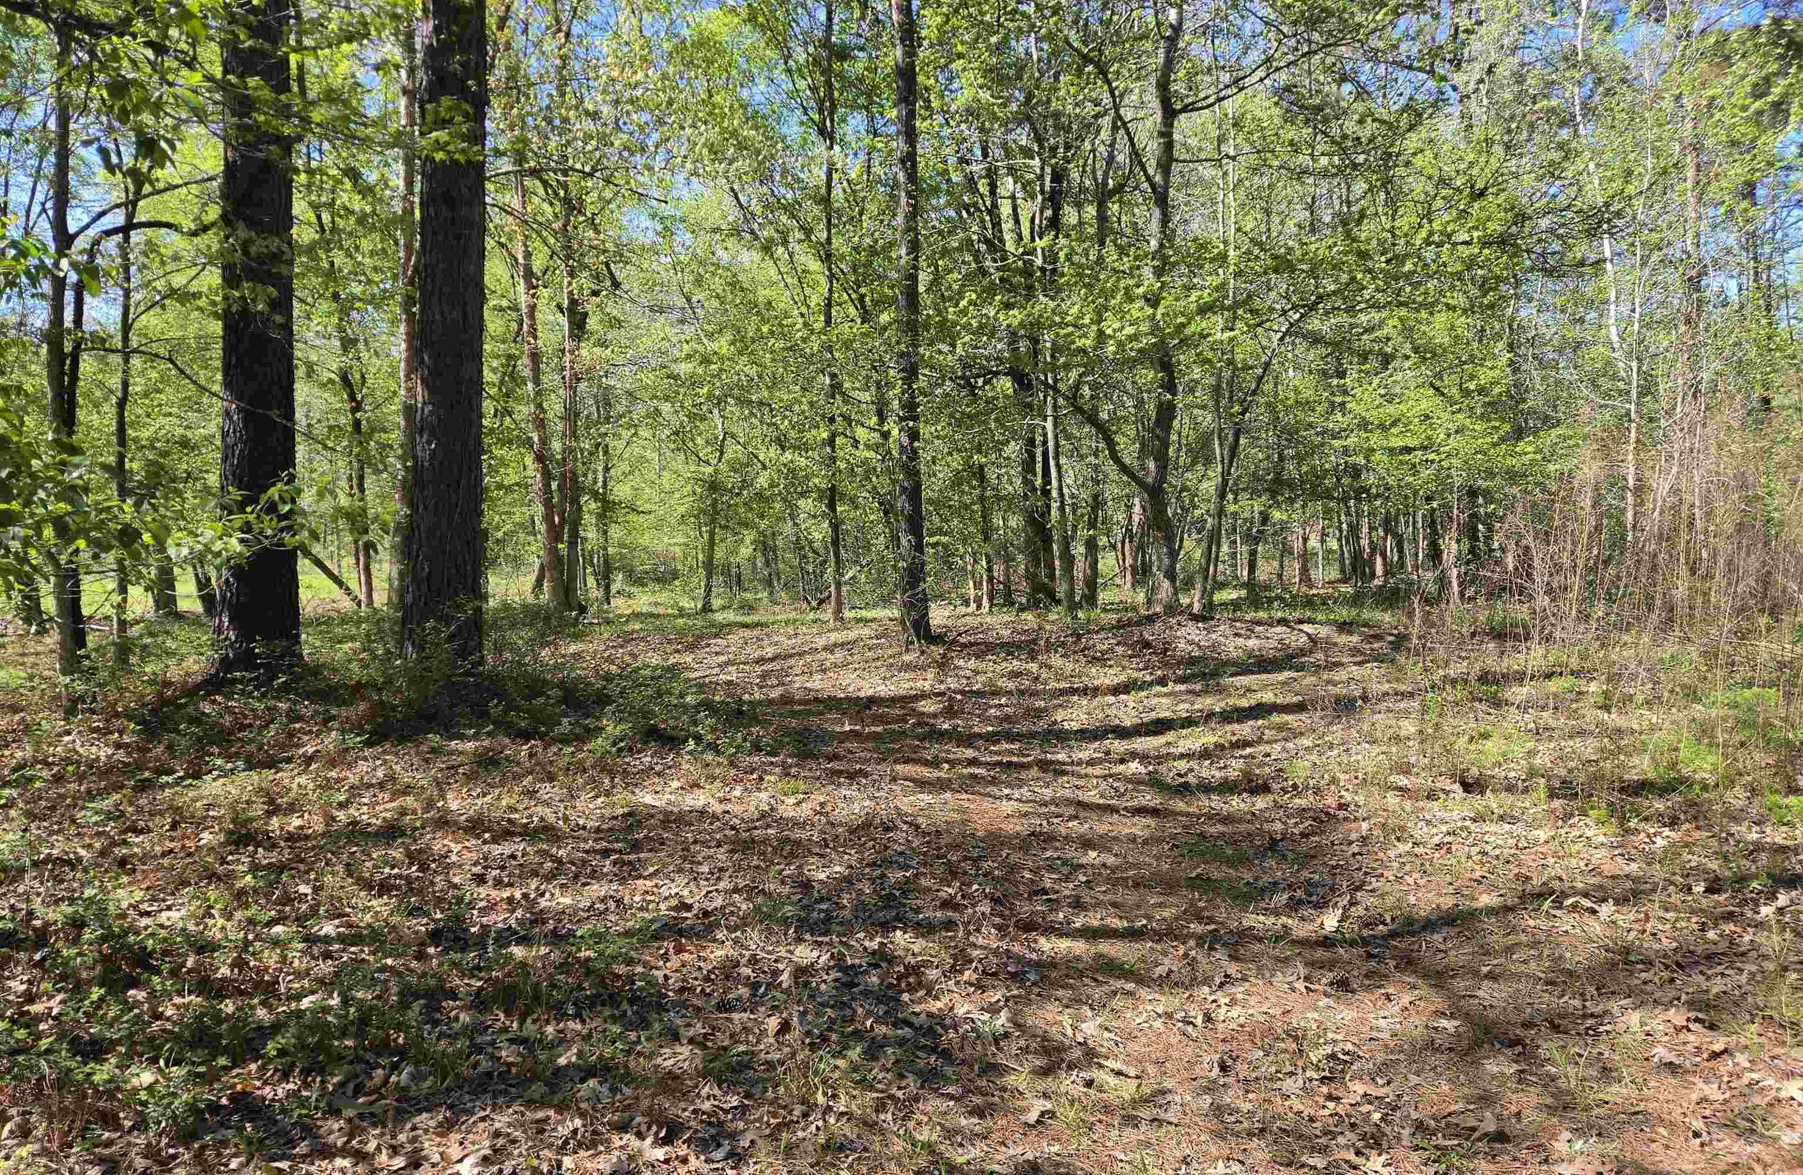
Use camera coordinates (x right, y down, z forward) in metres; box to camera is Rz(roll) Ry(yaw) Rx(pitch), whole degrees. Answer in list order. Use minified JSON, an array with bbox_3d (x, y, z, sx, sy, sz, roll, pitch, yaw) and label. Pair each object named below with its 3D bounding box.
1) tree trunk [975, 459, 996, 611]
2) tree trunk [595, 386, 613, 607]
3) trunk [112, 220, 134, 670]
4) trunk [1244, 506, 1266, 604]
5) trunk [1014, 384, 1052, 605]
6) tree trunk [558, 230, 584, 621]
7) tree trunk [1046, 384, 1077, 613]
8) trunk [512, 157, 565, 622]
[{"bbox_3d":[1.594,-0.992,22.500,0.230,2.860,0.230,-2,0,0],"label":"tree trunk"},{"bbox_3d":[-6.078,-1.872,24.500,0.240,4.520,0.240,0,0,0],"label":"tree trunk"},{"bbox_3d":[-8.109,-1.492,12.500,0.160,4.700,0.160,1,0,0],"label":"trunk"},{"bbox_3d":[7.984,-0.698,27.000,0.300,2.210,0.300,7,0,0],"label":"trunk"},{"bbox_3d":[2.570,-1.837,23.500,0.520,4.380,0.520,-4,0,0],"label":"trunk"},{"bbox_3d":[-6.066,-3.091,22.000,0.300,7.040,0.300,-1,0,0],"label":"tree trunk"},{"bbox_3d":[2.657,-1.481,20.000,0.270,4.030,0.270,-4,0,0],"label":"tree trunk"},{"bbox_3d":[-6.700,-3.699,22.000,0.460,8.380,0.460,-4,0,0],"label":"trunk"}]

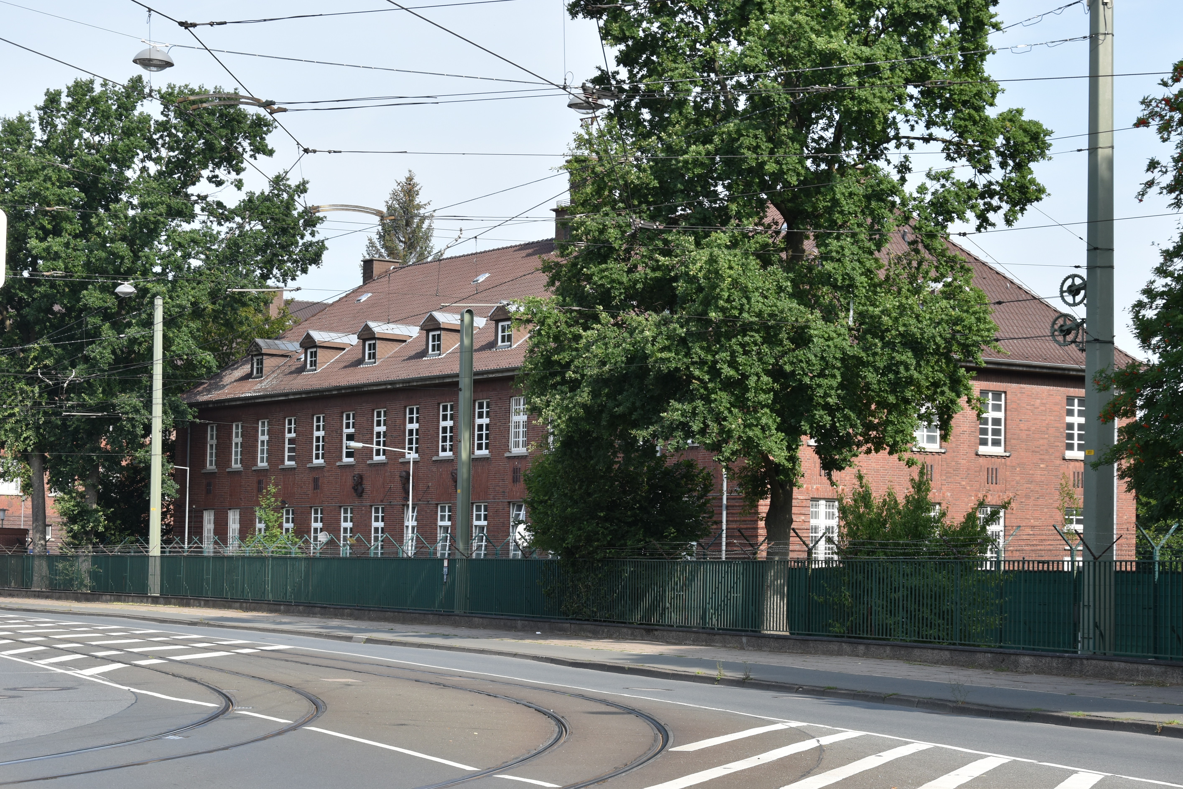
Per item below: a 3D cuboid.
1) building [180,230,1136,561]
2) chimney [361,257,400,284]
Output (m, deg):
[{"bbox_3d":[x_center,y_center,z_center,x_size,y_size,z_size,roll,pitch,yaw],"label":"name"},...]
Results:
[{"bbox_3d":[-0.180,0.654,89.665,17.500,14.850,44.450,4,-5,-34],"label":"building"},{"bbox_3d":[-10.033,-5.390,104.980,1.500,2.000,1.100,4,-5,-34],"label":"chimney"}]

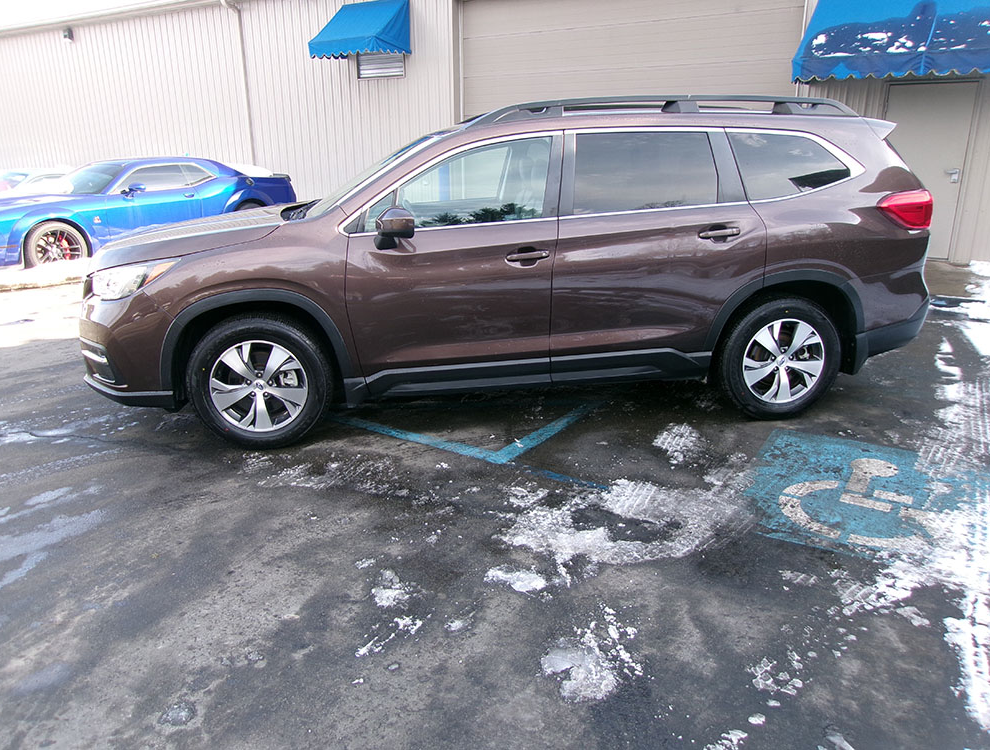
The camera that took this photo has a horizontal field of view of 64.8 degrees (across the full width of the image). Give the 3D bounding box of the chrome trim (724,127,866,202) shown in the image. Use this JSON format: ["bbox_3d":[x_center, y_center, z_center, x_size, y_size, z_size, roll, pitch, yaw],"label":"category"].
[{"bbox_3d":[1.647,-1.144,4.255,0.810,0.415,0.075,-3,3,-8],"label":"chrome trim"}]

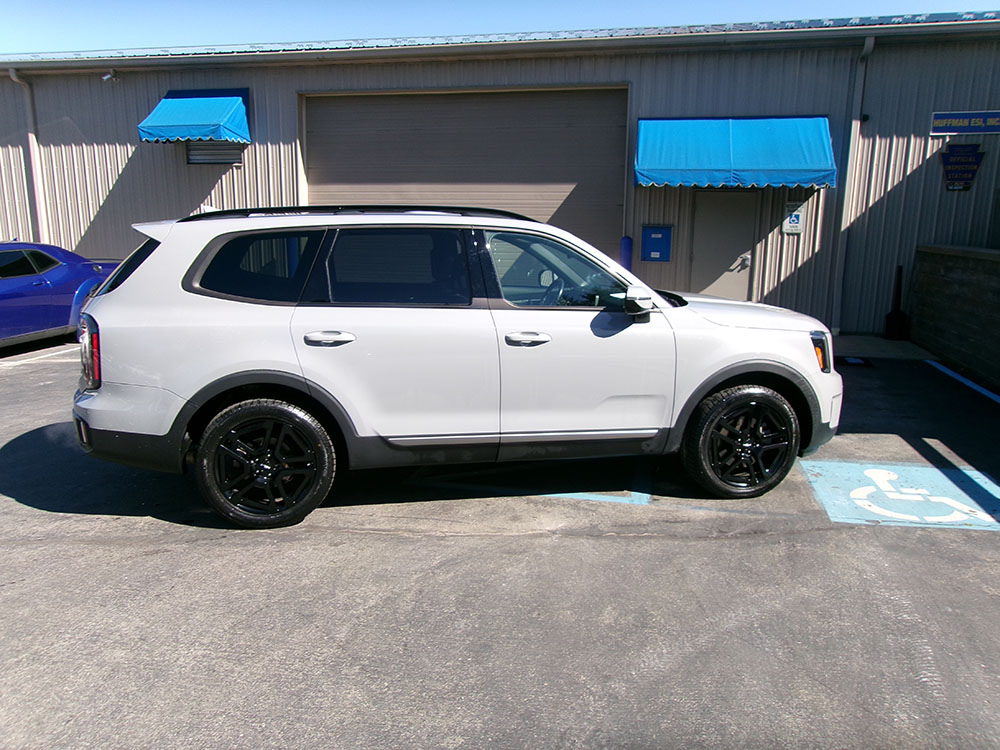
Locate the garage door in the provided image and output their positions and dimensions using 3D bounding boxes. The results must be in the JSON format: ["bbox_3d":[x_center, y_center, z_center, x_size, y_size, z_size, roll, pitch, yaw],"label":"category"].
[{"bbox_3d":[-0.661,-2.751,12.985,5.400,3.680,0.080,3,13,12],"label":"garage door"}]

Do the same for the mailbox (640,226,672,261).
[{"bbox_3d":[2.450,-2.052,12.216,0.460,0.560,0.180,3,13,12],"label":"mailbox"}]

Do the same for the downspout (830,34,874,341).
[{"bbox_3d":[5.127,-2.624,11.309,0.120,4.200,0.520,3,13,12],"label":"downspout"}]

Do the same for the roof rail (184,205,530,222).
[{"bbox_3d":[-0.793,-0.921,4.511,2.080,0.110,0.060,-1,12,-10],"label":"roof rail"}]

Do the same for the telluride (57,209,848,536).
[{"bbox_3d":[-0.150,-0.231,5.409,5.000,1.790,2.030,-1,12,-10],"label":"telluride"}]

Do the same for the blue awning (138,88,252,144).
[{"bbox_3d":[-5.099,-4.355,13.046,1.500,0.900,0.880,3,13,12],"label":"blue awning"}]

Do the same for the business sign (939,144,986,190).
[{"bbox_3d":[6.590,-2.966,11.146,0.590,0.660,0.050,3,13,12],"label":"business sign"}]

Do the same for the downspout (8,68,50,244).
[{"bbox_3d":[-8.525,-3.326,14.234,0.120,4.200,0.520,3,13,12],"label":"downspout"}]

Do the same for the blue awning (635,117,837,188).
[{"bbox_3d":[3.373,-3.252,11.327,2.720,1.030,0.980,3,13,12],"label":"blue awning"}]

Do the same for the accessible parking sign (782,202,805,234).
[{"bbox_3d":[4.428,-2.369,11.764,0.295,0.450,0.020,3,13,12],"label":"accessible parking sign"}]

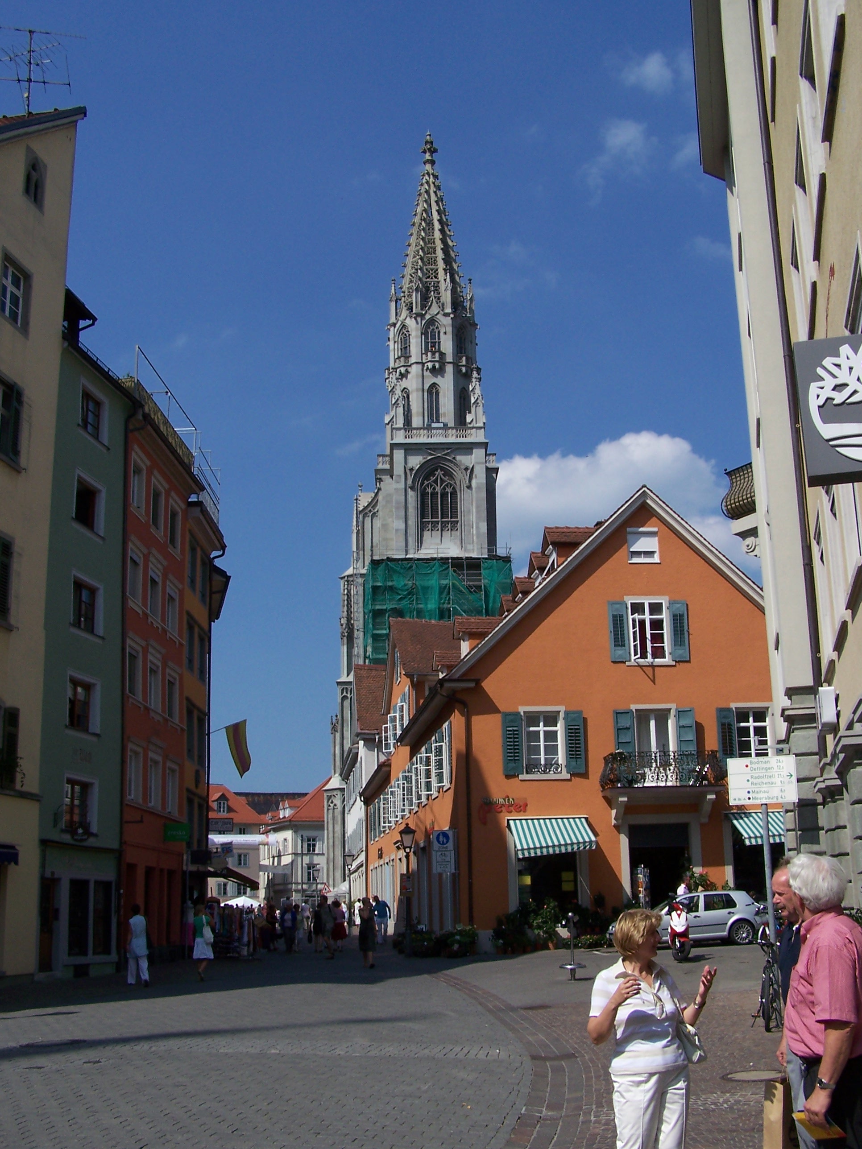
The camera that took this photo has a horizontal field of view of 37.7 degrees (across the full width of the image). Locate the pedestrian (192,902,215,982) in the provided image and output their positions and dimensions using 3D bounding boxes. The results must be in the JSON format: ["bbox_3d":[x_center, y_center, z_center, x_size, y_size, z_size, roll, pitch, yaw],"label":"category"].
[{"bbox_3d":[-5.151,8.363,28.662,0.520,1.680,0.450,-4,-14,10],"label":"pedestrian"}]

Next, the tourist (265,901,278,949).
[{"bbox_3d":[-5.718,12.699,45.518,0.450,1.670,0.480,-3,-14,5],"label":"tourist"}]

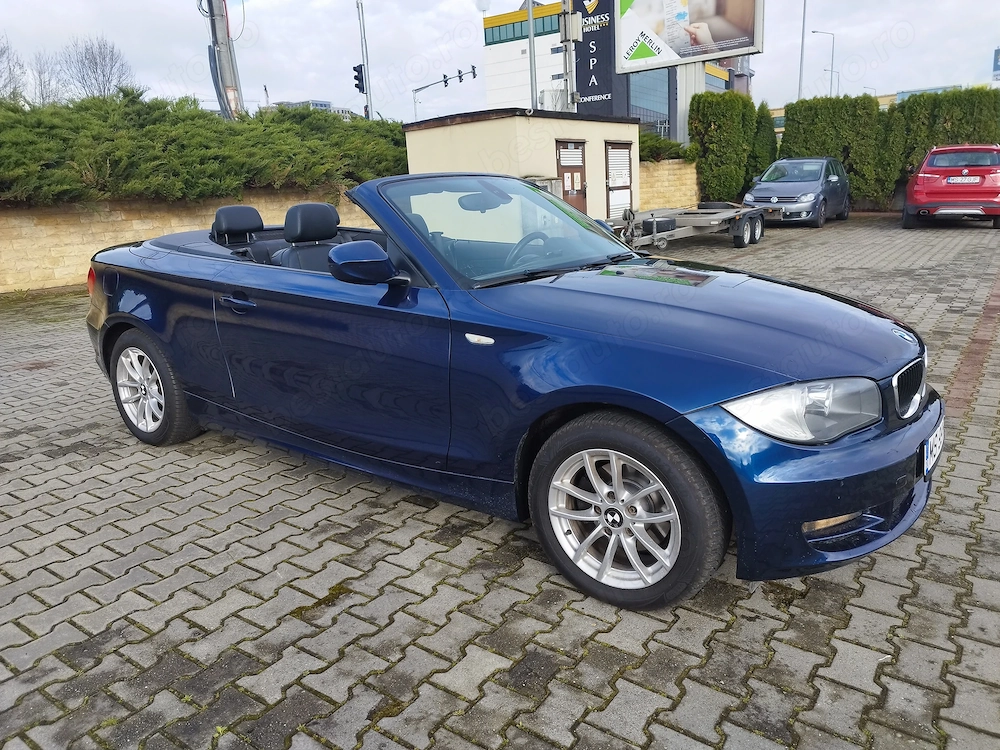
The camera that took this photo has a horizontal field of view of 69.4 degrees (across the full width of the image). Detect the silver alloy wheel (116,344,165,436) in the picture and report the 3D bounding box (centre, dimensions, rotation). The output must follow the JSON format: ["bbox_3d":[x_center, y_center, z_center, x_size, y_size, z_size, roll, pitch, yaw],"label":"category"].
[{"bbox_3d":[-1.792,0.065,3.744,0.445,0.445,0.180,10,17,34],"label":"silver alloy wheel"}]

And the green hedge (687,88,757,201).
[{"bbox_3d":[5.299,-5.098,17.200,1.400,3.100,1.200,5,15,30],"label":"green hedge"}]

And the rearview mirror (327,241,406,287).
[{"bbox_3d":[-0.454,-0.381,2.471,0.170,0.155,0.230,10,19,34],"label":"rearview mirror"}]

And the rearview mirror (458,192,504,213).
[{"bbox_3d":[-0.081,-0.782,3.242,0.235,0.080,0.060,-14,18,-41],"label":"rearview mirror"}]

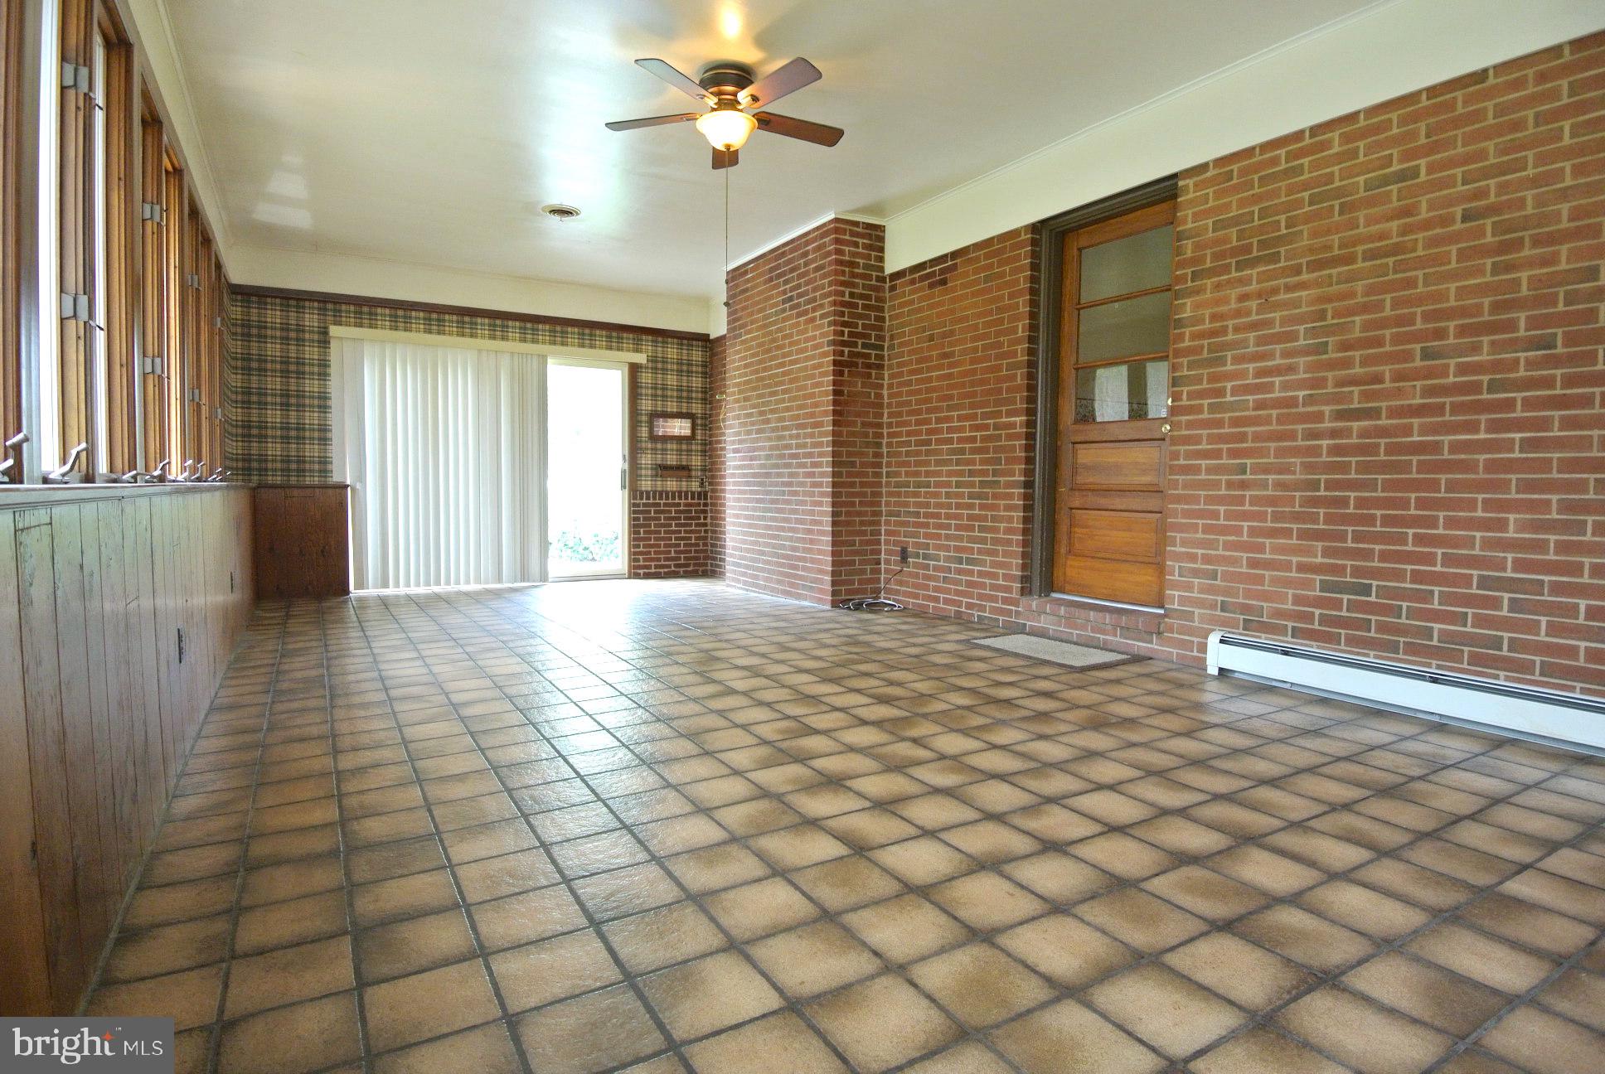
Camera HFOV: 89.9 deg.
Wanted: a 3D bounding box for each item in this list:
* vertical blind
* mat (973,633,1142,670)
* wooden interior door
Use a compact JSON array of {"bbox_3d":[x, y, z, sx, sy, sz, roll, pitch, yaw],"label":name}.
[{"bbox_3d":[-2.967,-0.583,6.720,1.640,2.020,0.100,-1,4,-32],"label":"vertical blind"},{"bbox_3d":[1.273,0.572,4.142,0.480,0.018,0.790,-2,4,-31],"label":"mat"},{"bbox_3d":[1.693,-0.672,4.337,0.050,2.035,0.790,-2,4,-31],"label":"wooden interior door"}]

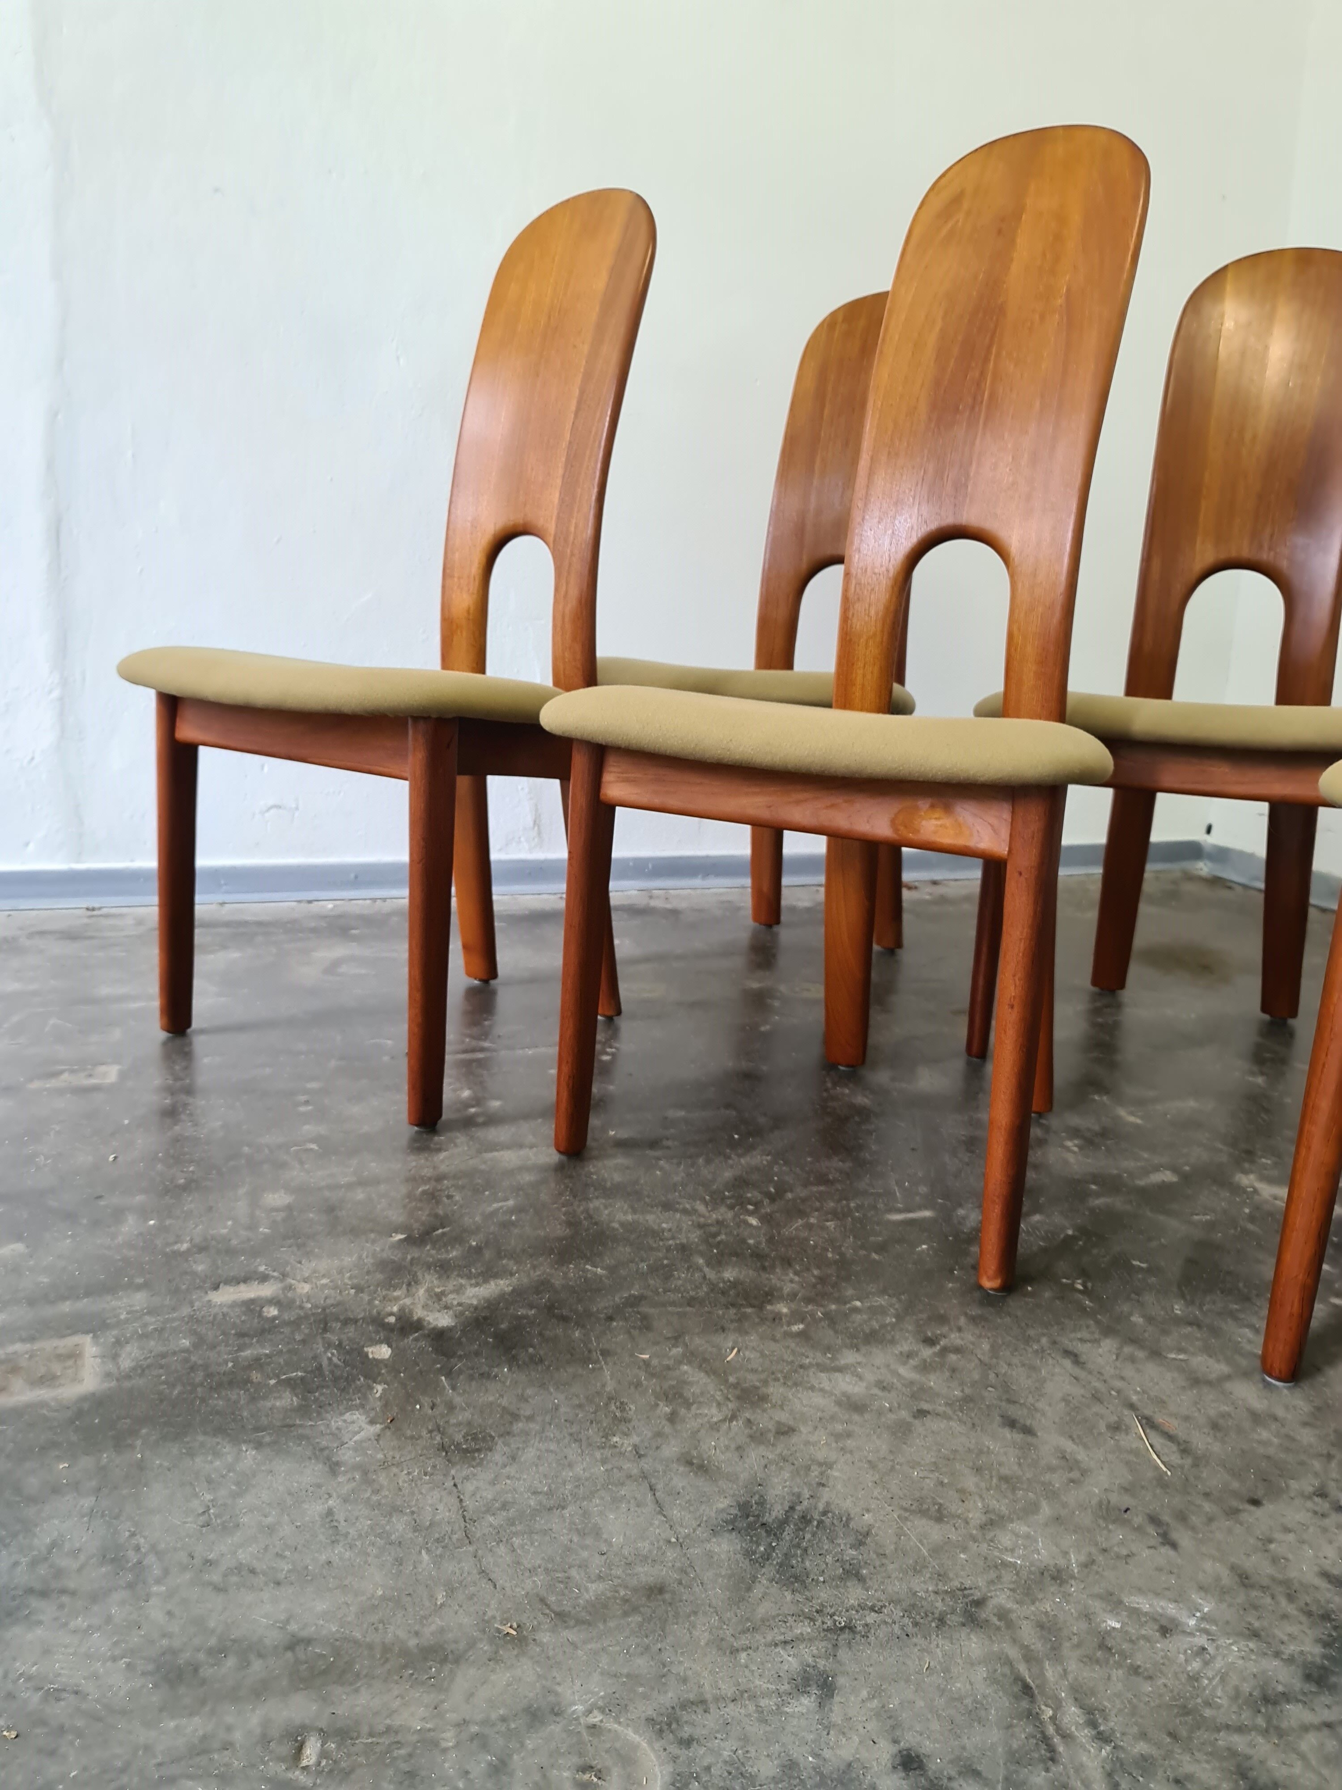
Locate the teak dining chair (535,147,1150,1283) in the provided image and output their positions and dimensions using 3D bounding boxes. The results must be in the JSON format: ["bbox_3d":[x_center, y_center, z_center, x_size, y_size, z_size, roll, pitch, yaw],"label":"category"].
[{"bbox_3d":[0.209,-0.245,1.214,0.495,1.030,0.567,10,14,32],"label":"teak dining chair"}]

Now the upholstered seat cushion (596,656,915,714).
[{"bbox_3d":[0.121,-0.297,1.849,0.495,0.070,0.416,10,14,31],"label":"upholstered seat cushion"}]

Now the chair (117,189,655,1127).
[{"bbox_3d":[-0.287,-0.327,1.494,0.495,1.030,0.567,11,15,35],"label":"chair"}]

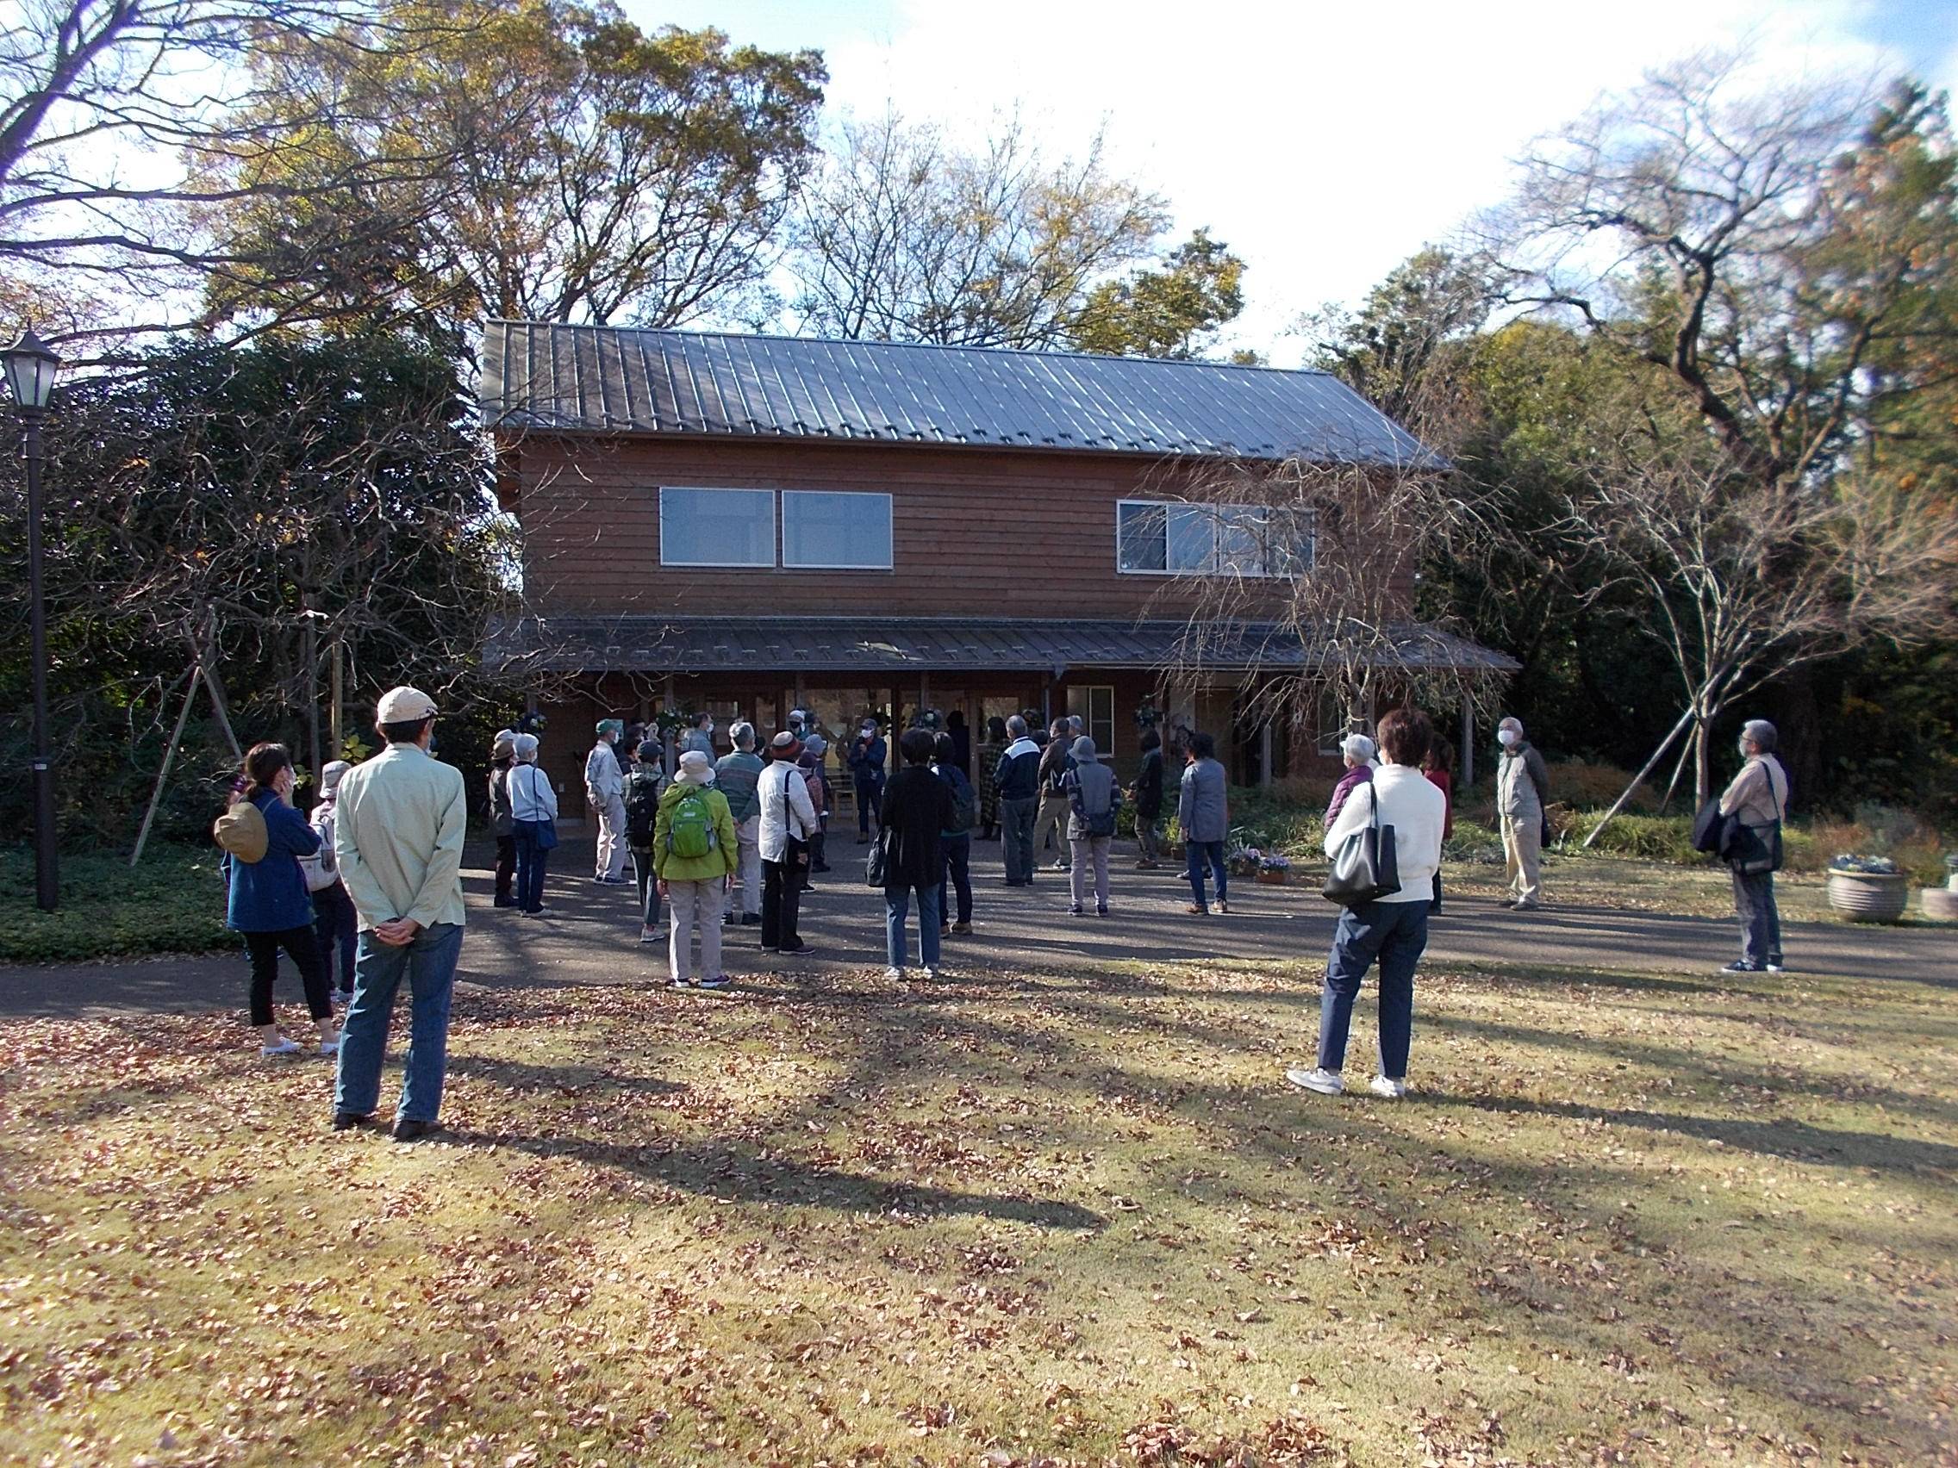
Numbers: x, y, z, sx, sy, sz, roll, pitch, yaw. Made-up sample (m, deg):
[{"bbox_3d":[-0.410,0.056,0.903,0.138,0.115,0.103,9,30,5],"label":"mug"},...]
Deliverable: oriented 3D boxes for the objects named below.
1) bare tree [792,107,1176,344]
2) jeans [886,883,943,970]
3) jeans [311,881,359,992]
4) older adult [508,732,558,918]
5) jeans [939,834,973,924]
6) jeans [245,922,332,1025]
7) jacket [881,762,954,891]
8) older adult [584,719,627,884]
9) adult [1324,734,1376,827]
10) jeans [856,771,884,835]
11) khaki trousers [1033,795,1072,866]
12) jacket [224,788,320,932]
[{"bbox_3d":[0.100,-7.200,37.000,10.000,17.300,9.000,-1,0,0],"label":"bare tree"},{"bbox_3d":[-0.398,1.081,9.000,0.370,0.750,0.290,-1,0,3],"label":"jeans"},{"bbox_3d":[-3.971,1.216,9.100,0.350,0.780,0.270,-1,0,12],"label":"jeans"},{"bbox_3d":[-3.814,0.773,12.600,0.440,1.570,0.340,-1,0,16],"label":"older adult"},{"bbox_3d":[-0.197,1.039,10.800,0.340,0.740,0.280,-1,1,-30],"label":"jeans"},{"bbox_3d":[-3.327,1.119,7.100,0.340,0.700,0.380,-1,1,-44],"label":"jeans"},{"bbox_3d":[-0.374,0.566,9.000,0.480,0.780,0.320,-1,0,3],"label":"jacket"},{"bbox_3d":[-3.850,0.704,15.200,0.350,1.700,0.460,-1,1,-37],"label":"older adult"},{"bbox_3d":[2.795,0.811,10.900,0.360,1.490,0.460,0,1,41],"label":"adult"},{"bbox_3d":[-1.495,0.962,20.100,0.400,0.880,0.260,-1,0,-3],"label":"jeans"},{"bbox_3d":[0.800,1.012,15.700,0.400,0.800,0.350,-1,1,-34],"label":"khaki trousers"},{"bbox_3d":[-3.543,0.633,7.380,0.460,0.730,0.400,-1,0,27],"label":"jacket"}]

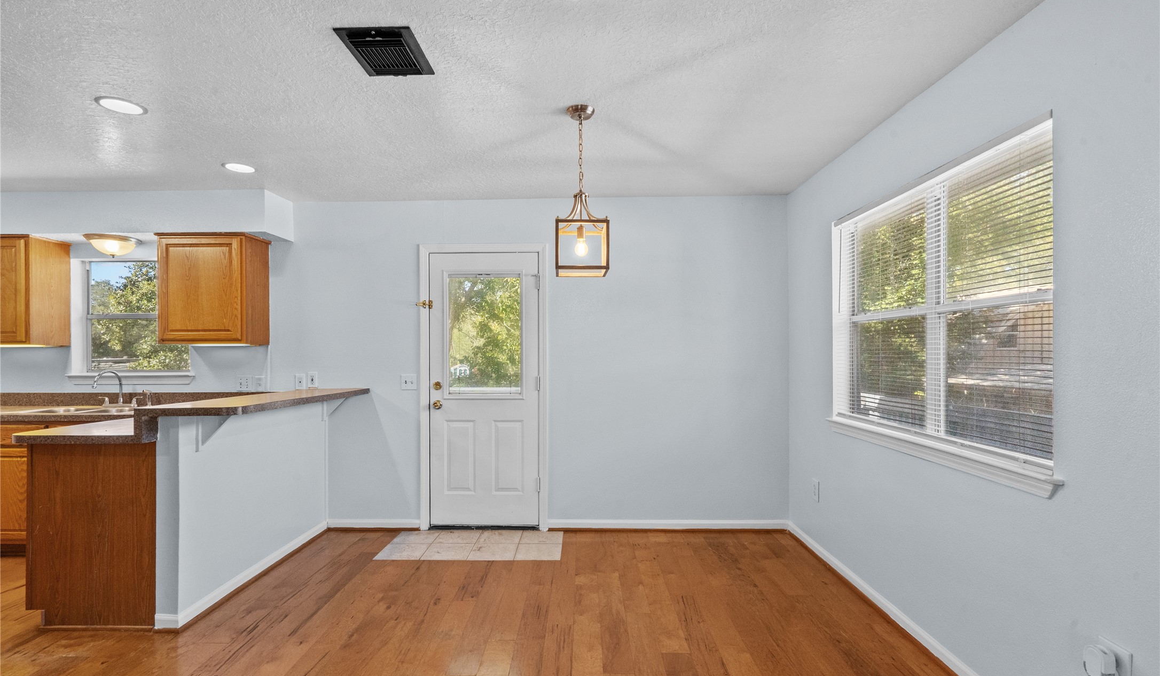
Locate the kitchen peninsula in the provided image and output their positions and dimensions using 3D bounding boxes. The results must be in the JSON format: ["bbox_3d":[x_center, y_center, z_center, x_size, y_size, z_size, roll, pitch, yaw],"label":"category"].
[{"bbox_3d":[-2.154,0.890,3.147,1.150,1.059,1.350,0,-1,1],"label":"kitchen peninsula"}]

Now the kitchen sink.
[{"bbox_3d":[-3.320,0.583,3.514,0.810,0.185,0.530,0,-1,1],"label":"kitchen sink"}]

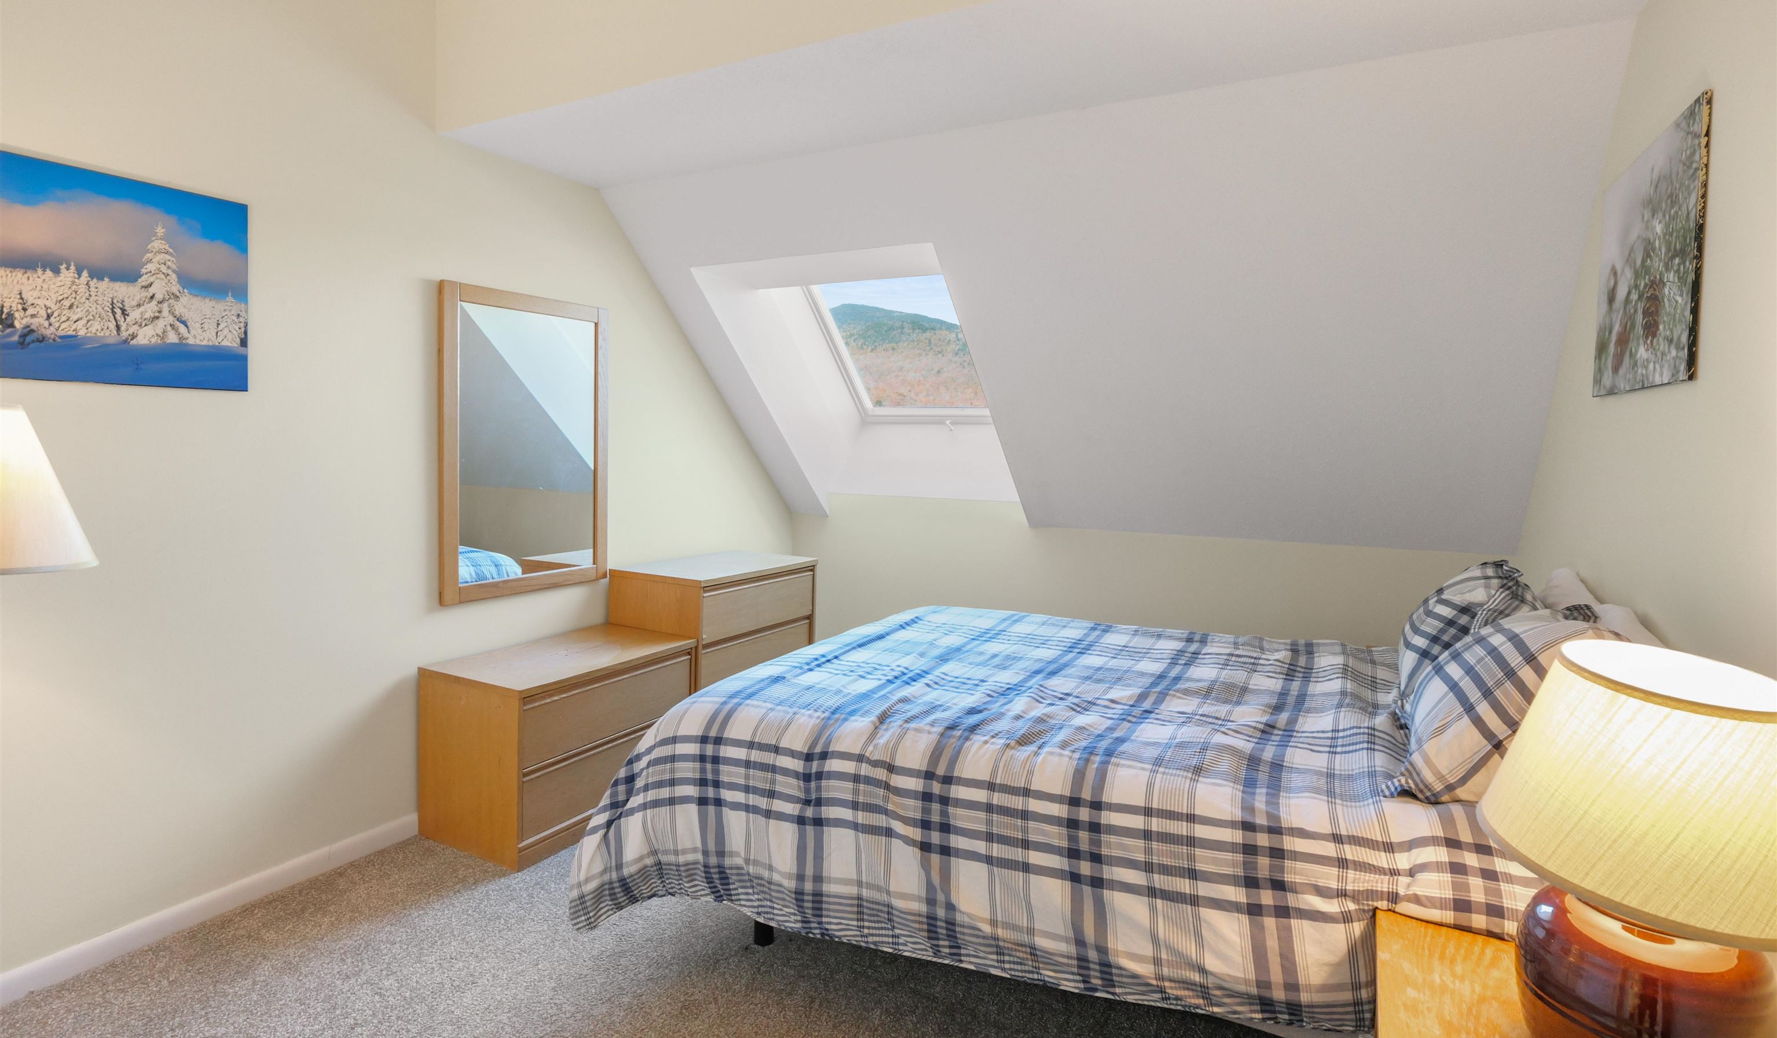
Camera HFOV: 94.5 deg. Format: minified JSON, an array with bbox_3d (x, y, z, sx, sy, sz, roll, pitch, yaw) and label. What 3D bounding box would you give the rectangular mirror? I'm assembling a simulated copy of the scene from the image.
[{"bbox_3d":[-1.212,-0.250,2.821,0.022,1.006,0.664,4,6,28],"label":"rectangular mirror"}]

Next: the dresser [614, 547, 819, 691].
[{"bbox_3d":[-0.706,0.557,3.440,0.455,0.741,0.755,4,6,28],"label":"dresser"}]

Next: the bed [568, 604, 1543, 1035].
[{"bbox_3d":[0.565,0.759,2.225,2.062,0.631,1.550,4,6,28],"label":"bed"}]

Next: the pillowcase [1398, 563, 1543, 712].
[{"bbox_3d":[1.506,0.306,2.113,0.190,0.450,0.600,48,23,17],"label":"pillowcase"}]

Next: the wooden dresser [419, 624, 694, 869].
[{"bbox_3d":[-1.074,0.711,2.772,0.455,0.527,0.746,4,6,28],"label":"wooden dresser"}]

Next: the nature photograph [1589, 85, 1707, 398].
[{"bbox_3d":[1.490,-0.487,1.616,0.020,0.466,0.613,1,5,29],"label":"nature photograph"}]

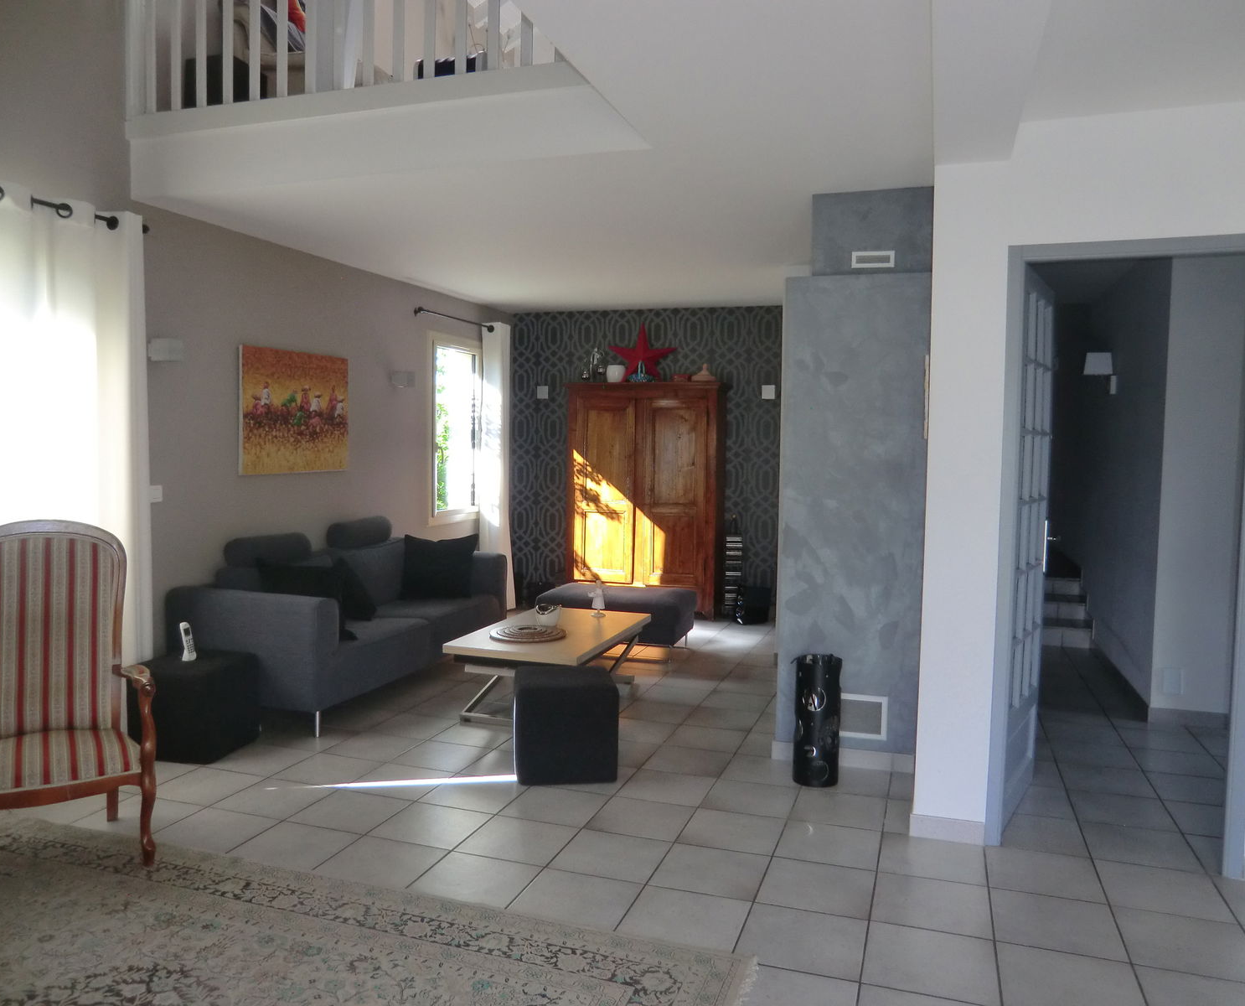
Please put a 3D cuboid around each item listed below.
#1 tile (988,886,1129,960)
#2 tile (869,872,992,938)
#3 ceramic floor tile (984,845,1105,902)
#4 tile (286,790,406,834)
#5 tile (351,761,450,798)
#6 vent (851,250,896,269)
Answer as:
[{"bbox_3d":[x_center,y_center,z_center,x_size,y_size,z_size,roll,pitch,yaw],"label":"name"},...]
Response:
[{"bbox_3d":[1.271,1.239,2.731,0.338,0.010,0.338,2,3,18],"label":"tile"},{"bbox_3d":[0.945,1.229,2.839,0.338,0.010,0.338,2,3,18],"label":"tile"},{"bbox_3d":[1.380,1.224,3.057,0.338,0.010,0.338,2,3,18],"label":"ceramic floor tile"},{"bbox_3d":[-1.004,1.154,3.461,0.337,0.010,0.337,2,3,18],"label":"tile"},{"bbox_3d":[-0.896,1.133,3.777,0.337,0.010,0.337,2,3,18],"label":"tile"},{"bbox_3d":[1.127,-1.094,4.167,0.186,0.073,0.020,2,3,18],"label":"vent"}]

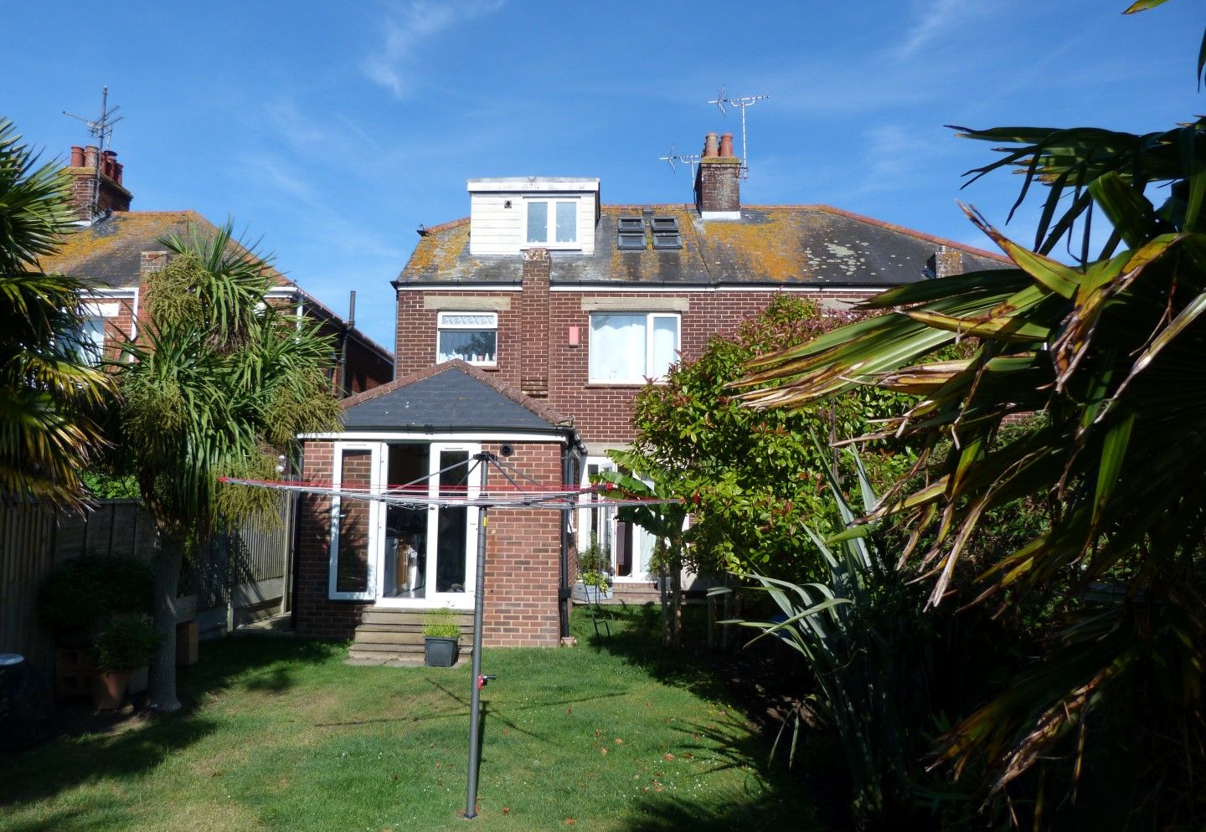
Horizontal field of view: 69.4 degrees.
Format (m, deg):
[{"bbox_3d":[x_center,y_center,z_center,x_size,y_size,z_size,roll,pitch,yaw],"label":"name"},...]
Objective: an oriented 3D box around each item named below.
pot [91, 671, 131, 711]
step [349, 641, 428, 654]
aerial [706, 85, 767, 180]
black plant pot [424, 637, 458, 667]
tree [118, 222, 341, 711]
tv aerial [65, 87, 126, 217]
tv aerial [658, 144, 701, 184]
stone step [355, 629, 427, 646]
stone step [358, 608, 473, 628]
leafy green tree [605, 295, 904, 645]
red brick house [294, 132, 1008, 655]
[{"bbox_3d":[-4.173,2.293,7.381,0.327,0.312,0.320,1,-6,0],"label":"pot"},{"bbox_3d":[-2.099,2.634,9.741,1.379,0.115,0.410,0,-6,2],"label":"step"},{"bbox_3d":[2.915,-6.107,18.721,1.298,2.093,0.450,-1,-6,14],"label":"aerial"},{"bbox_3d":[-1.731,2.516,9.380,0.345,0.288,0.330,0,-6,8],"label":"black plant pot"},{"bbox_3d":[-3.280,0.377,7.540,1.994,4.216,1.840,0,-6,2],"label":"tree"},{"bbox_3d":[-11.134,-5.917,19.181,1.250,2.955,1.100,5,-7,-39],"label":"tv aerial"},{"bbox_3d":[1.832,-5.693,19.731,1.150,1.031,0.450,-1,-6,14],"label":"tv aerial"},{"bbox_3d":[-2.145,2.549,10.148,1.386,0.150,0.420,0,-6,2],"label":"stone step"},{"bbox_3d":[-2.184,2.445,10.562,1.364,0.145,0.400,0,-6,2],"label":"stone step"},{"bbox_3d":[1.913,0.653,10.919,3.703,4.399,3.200,0,-6,2],"label":"leafy green tree"},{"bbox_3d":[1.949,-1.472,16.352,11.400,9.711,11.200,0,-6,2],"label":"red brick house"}]

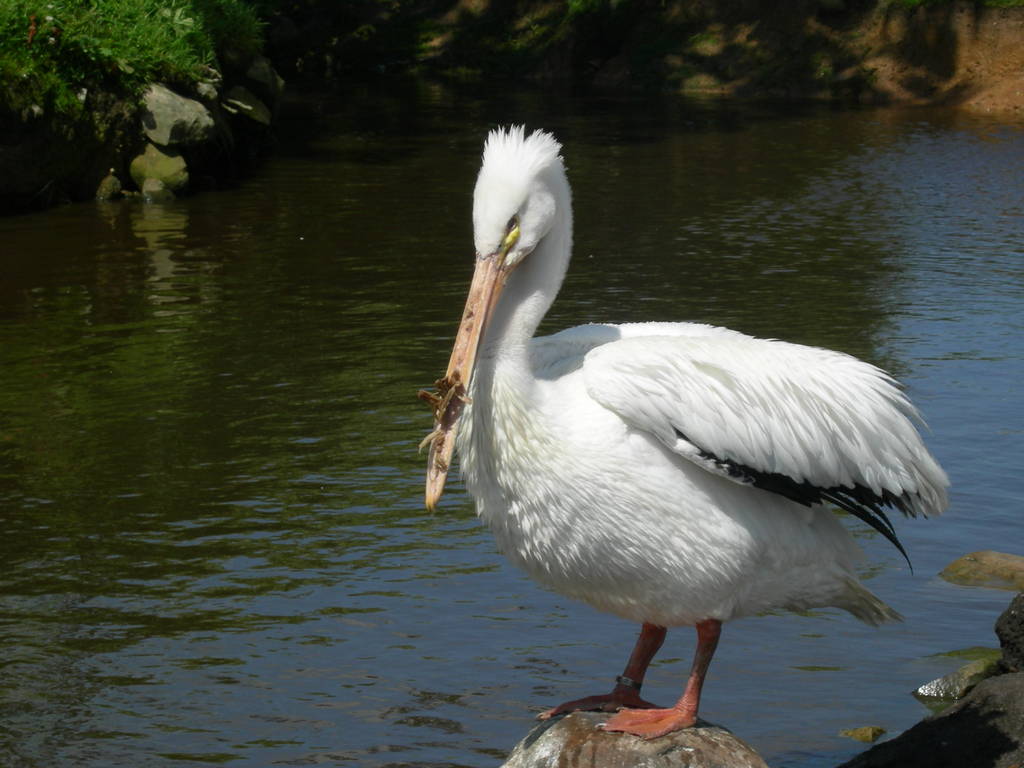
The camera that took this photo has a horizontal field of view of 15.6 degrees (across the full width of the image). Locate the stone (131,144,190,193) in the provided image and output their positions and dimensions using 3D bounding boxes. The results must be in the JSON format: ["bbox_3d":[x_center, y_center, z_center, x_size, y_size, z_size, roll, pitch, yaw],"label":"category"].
[{"bbox_3d":[-1.228,-0.745,12.950,0.210,0.180,0.190,0,9,0],"label":"stone"}]

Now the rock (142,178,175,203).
[{"bbox_3d":[-1.289,-0.709,13.550,0.120,0.090,0.110,0,9,0],"label":"rock"}]

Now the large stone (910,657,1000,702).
[{"bbox_3d":[0.695,0.463,5.800,0.160,0.085,0.140,0,9,0],"label":"large stone"}]

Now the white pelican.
[{"bbox_3d":[0.220,0.062,4.750,0.690,0.770,0.360,-5,11,-30],"label":"white pelican"}]

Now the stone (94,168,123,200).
[{"bbox_3d":[-1.384,-0.678,12.800,0.095,0.105,0.090,0,9,0],"label":"stone"}]

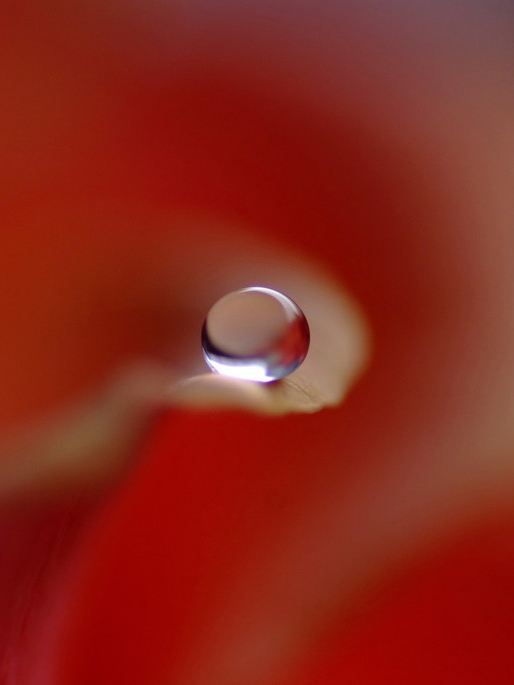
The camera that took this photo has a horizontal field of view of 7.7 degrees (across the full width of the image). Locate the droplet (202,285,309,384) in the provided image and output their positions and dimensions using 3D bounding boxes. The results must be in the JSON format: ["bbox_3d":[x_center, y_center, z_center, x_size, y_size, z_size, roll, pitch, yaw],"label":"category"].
[{"bbox_3d":[0.000,0.000,0.110,0.003,0.003,0.003,0,11,0],"label":"droplet"}]

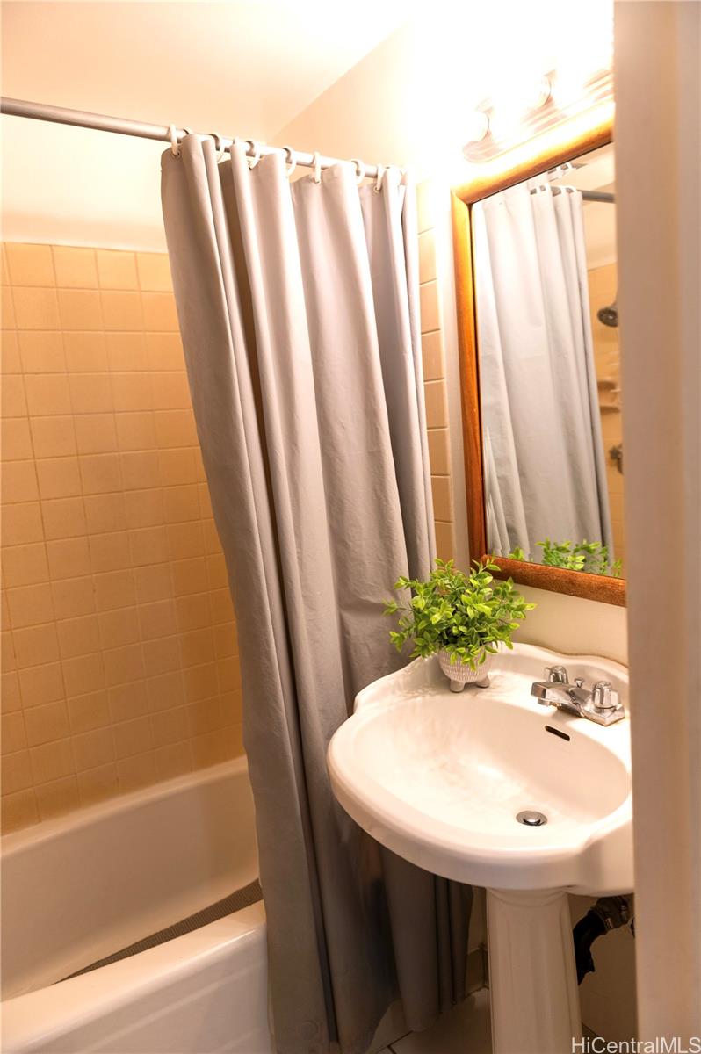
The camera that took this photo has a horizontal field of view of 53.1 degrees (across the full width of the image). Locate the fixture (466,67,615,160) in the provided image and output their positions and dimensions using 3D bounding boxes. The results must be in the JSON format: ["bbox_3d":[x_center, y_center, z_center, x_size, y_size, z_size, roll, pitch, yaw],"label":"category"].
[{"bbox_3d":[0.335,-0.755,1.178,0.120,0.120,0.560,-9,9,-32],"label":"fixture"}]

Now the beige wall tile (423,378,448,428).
[{"bbox_3d":[0.195,-0.283,1.627,0.010,0.108,0.105,-9,9,-32],"label":"beige wall tile"}]

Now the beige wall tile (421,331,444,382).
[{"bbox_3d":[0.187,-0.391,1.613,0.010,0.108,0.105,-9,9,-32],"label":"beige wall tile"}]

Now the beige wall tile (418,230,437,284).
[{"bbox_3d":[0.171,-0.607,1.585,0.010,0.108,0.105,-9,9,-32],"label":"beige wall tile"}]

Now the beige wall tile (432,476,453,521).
[{"bbox_3d":[0.212,-0.068,1.656,0.010,0.108,0.105,-9,9,-32],"label":"beige wall tile"}]

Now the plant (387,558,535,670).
[{"bbox_3d":[0.216,0.169,1.389,0.275,0.212,0.290,-4,7,1],"label":"plant"}]

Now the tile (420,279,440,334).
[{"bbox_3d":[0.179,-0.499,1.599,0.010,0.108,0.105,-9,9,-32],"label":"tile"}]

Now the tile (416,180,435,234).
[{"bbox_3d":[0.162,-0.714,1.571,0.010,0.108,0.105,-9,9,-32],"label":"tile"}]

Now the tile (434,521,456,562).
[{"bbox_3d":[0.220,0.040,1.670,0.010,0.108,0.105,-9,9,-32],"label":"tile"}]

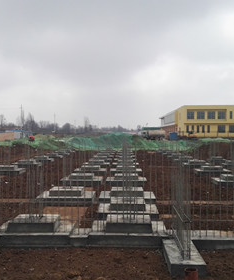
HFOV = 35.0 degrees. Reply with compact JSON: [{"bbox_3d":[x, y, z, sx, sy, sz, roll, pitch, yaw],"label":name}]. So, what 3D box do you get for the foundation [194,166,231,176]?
[{"bbox_3d":[7.232,2.350,28.075,2.365,0.562,1.787,0,1,1],"label":"foundation"}]

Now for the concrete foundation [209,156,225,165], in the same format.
[{"bbox_3d":[11.313,2.286,42.320,1.778,0.577,1.716,0,1,1],"label":"concrete foundation"}]

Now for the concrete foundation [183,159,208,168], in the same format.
[{"bbox_3d":[7.362,2.264,34.033,2.365,0.562,1.787,0,1,1],"label":"concrete foundation"}]

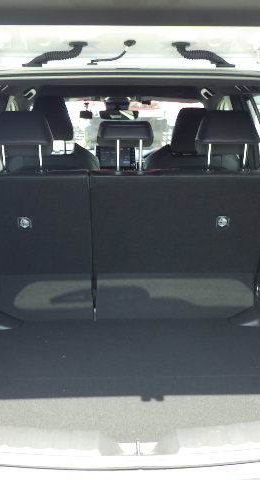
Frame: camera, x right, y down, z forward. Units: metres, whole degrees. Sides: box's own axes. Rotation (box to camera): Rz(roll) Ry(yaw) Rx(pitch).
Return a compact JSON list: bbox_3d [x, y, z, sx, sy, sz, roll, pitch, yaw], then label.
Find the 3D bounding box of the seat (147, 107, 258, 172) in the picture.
[{"bbox_3d":[0.325,-0.225,3.020,0.530,1.050,0.740,0,13,-2],"label":"seat"}]

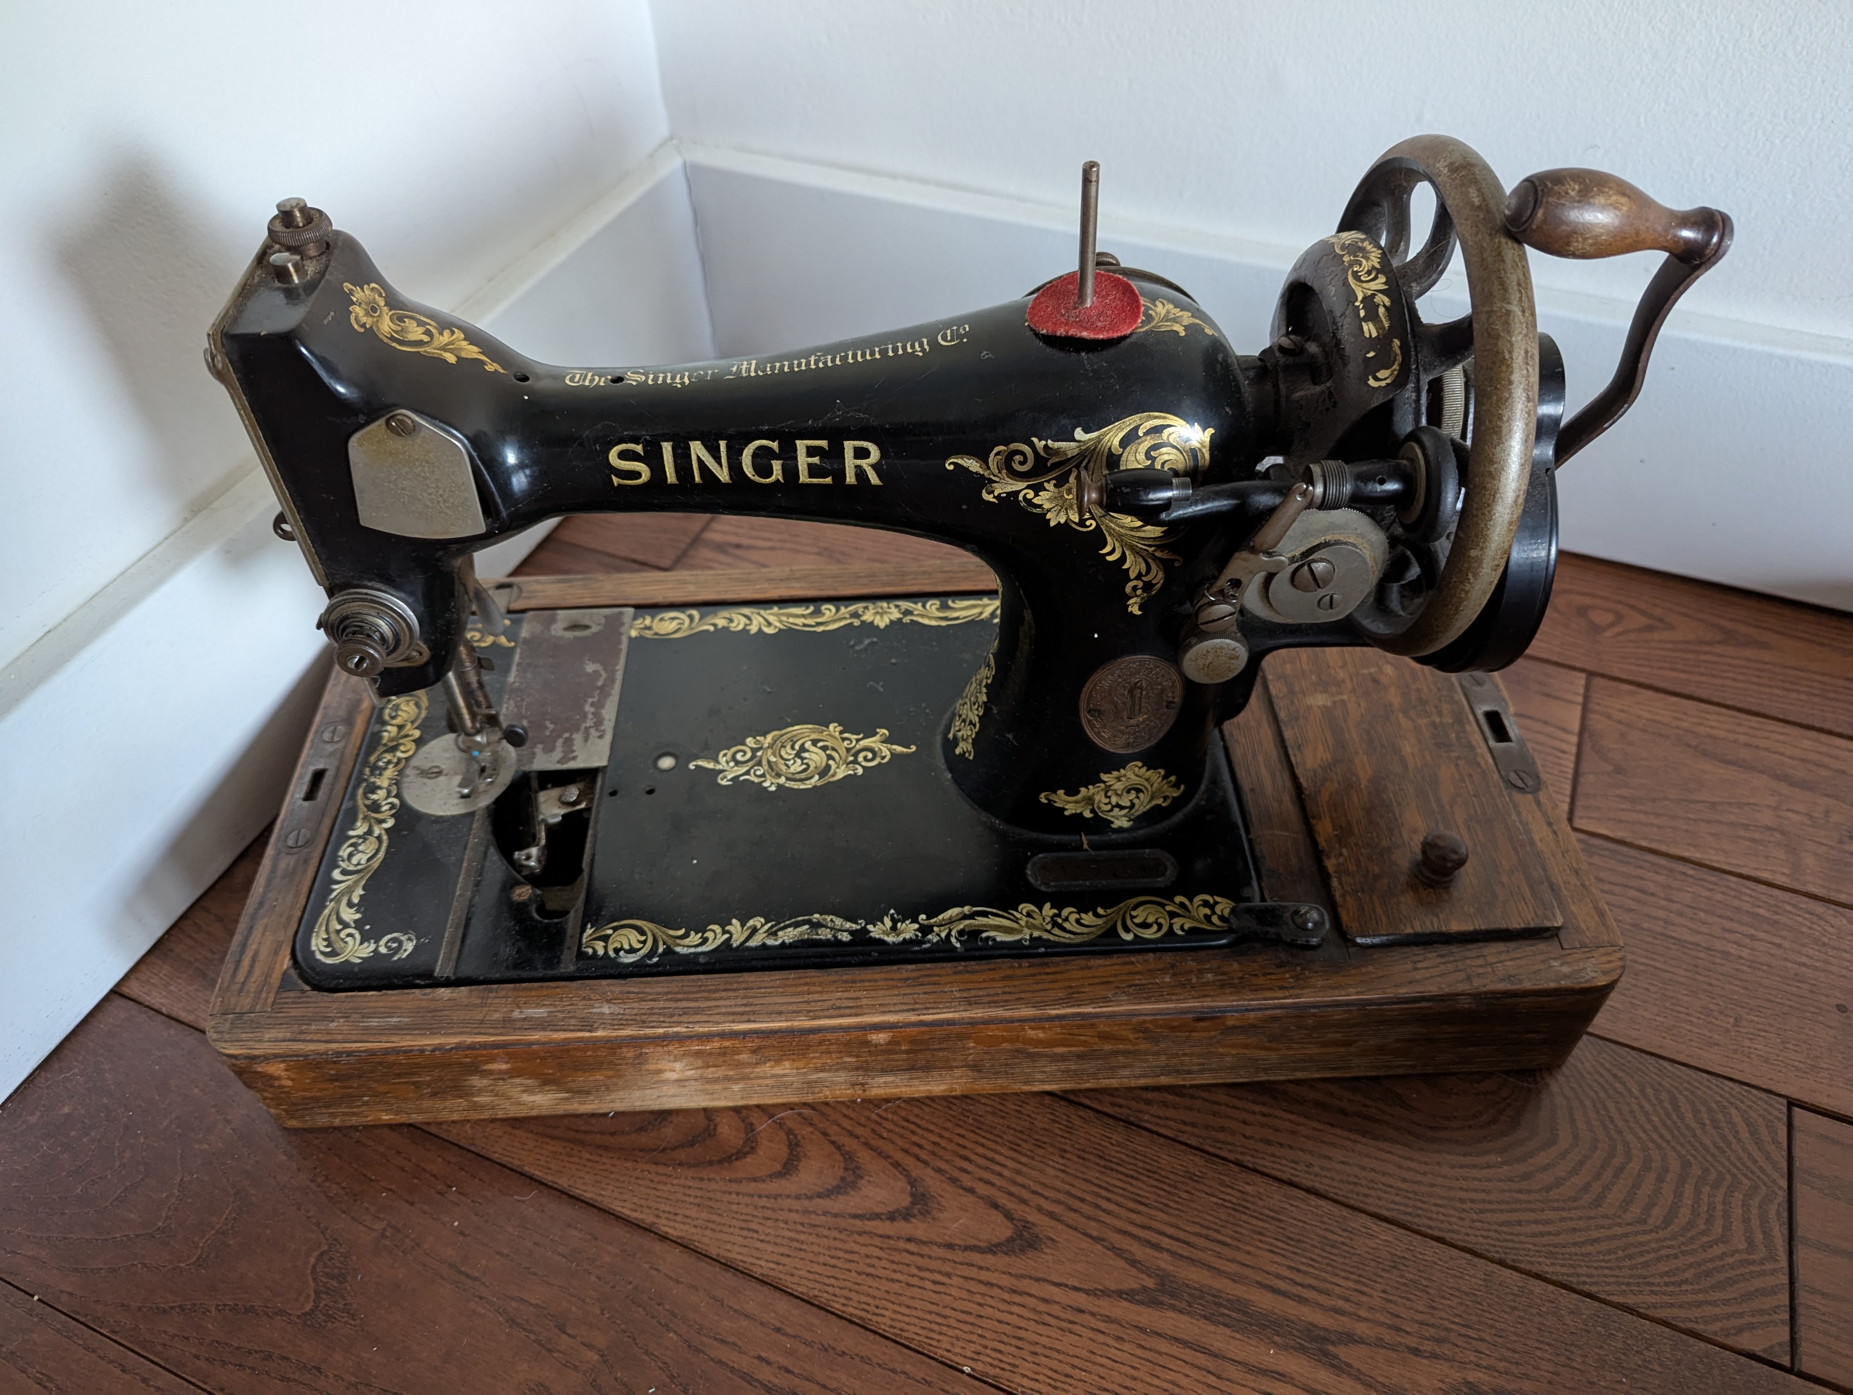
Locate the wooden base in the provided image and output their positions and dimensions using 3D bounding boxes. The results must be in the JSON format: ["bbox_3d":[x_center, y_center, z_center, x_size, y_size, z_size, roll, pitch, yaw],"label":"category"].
[{"bbox_3d":[-0.005,0.039,0.486,0.447,0.052,0.212,-3,48,0],"label":"wooden base"}]

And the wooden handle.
[{"bbox_3d":[0.161,-0.113,0.303,0.052,0.021,0.021,6,47,-6],"label":"wooden handle"}]

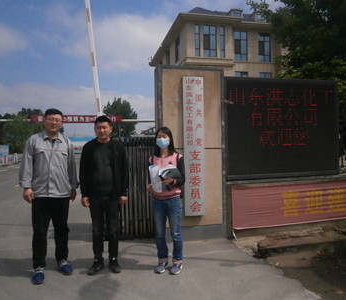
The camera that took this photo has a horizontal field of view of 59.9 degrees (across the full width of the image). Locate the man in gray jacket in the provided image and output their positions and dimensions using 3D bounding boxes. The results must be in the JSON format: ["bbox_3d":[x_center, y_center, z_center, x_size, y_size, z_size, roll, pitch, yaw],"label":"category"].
[{"bbox_3d":[-1.298,0.460,3.187,0.600,1.780,0.420,-1,1,-14],"label":"man in gray jacket"}]

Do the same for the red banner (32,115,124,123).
[{"bbox_3d":[-8.396,-2.700,26.000,7.600,0.670,0.060,-1,1,-13],"label":"red banner"}]

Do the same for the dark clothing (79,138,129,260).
[{"bbox_3d":[-0.751,0.554,3.341,0.530,1.330,0.290,-1,1,-7],"label":"dark clothing"}]

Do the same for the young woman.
[{"bbox_3d":[-0.072,0.542,3.313,0.430,1.575,0.360,-1,1,9],"label":"young woman"}]

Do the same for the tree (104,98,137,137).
[{"bbox_3d":[-6.680,-2.771,37.945,4.300,7.000,4.200,-1,1,-13],"label":"tree"}]

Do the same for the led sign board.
[{"bbox_3d":[1.749,-0.339,4.788,1.960,1.540,0.150,-1,1,-13],"label":"led sign board"}]

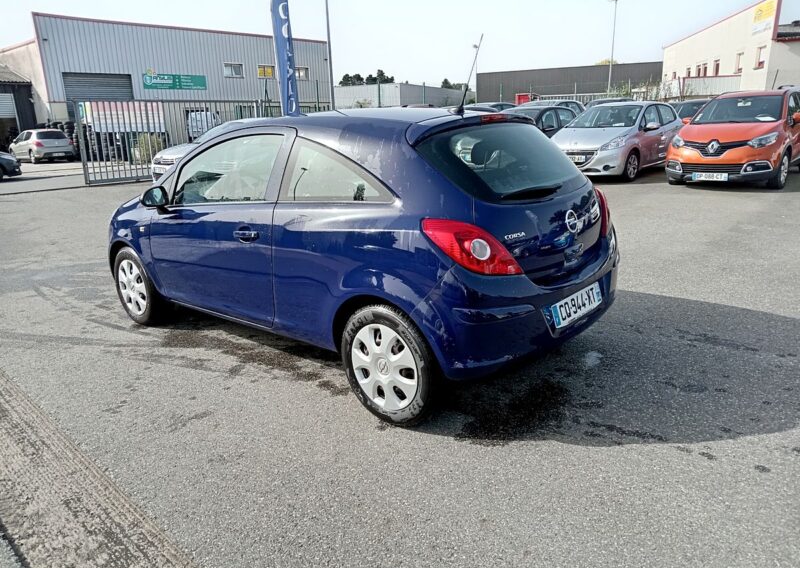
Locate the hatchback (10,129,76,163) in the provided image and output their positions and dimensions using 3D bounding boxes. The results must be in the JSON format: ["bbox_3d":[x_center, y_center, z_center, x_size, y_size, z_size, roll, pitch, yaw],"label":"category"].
[{"bbox_3d":[-16.441,-6.315,26.415,4.250,1.490,1.810,11,21,39],"label":"hatchback"}]

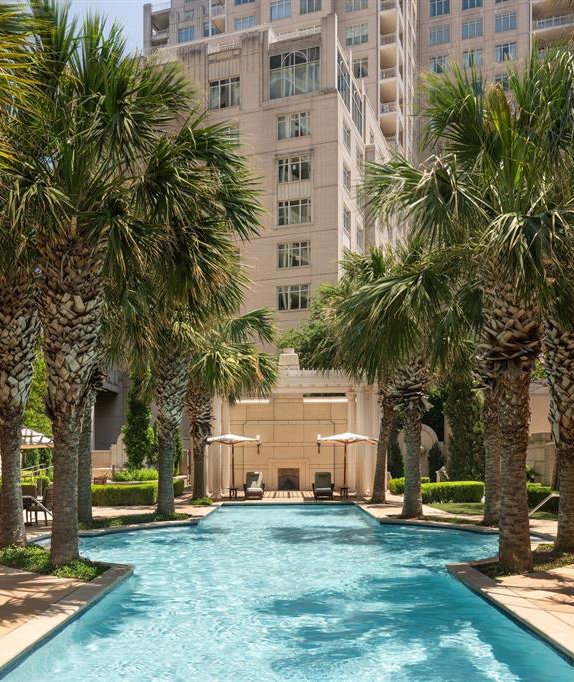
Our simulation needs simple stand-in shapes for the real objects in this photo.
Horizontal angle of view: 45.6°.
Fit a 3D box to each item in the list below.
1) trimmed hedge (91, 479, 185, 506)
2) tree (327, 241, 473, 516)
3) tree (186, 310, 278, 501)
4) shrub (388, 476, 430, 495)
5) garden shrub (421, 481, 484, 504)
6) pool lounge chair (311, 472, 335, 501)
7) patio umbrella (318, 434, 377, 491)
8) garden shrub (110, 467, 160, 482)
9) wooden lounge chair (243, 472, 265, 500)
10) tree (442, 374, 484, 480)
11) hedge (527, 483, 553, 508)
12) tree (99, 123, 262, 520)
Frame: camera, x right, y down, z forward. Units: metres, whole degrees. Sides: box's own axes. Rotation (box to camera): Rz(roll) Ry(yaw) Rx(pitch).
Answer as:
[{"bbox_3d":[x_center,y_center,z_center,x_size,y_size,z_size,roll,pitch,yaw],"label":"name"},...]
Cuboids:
[{"bbox_3d":[-5.404,5.532,25.000,2.600,0.720,4.200,0,-6,0],"label":"trimmed hedge"},{"bbox_3d":[3.160,1.053,18.200,4.000,7.300,4.000,0,-5,0],"label":"tree"},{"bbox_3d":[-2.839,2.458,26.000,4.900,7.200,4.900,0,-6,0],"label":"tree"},{"bbox_3d":[4.916,5.843,27.500,1.650,0.620,1.200,0,-7,0],"label":"shrub"},{"bbox_3d":[5.439,5.056,22.700,2.250,0.600,1.200,0,-7,0],"label":"garden shrub"},{"bbox_3d":[1.364,5.437,25.500,0.800,1.020,1.450,0,-6,0],"label":"pool lounge chair"},{"bbox_3d":[2.287,4.688,25.800,2.250,2.480,2.250,0,-6,0],"label":"patio umbrella"},{"bbox_3d":[-5.690,5.047,25.800,2.000,0.650,1.300,0,-6,0],"label":"garden shrub"},{"bbox_3d":[-1.195,5.352,25.100,0.760,0.970,1.400,0,-5,-3],"label":"wooden lounge chair"},{"bbox_3d":[6.760,3.484,25.700,1.650,4.600,1.600,0,-7,0],"label":"tree"},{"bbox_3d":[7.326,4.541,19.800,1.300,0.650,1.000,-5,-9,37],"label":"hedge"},{"bbox_3d":[-2.936,-0.577,18.300,4.400,10.400,4.300,0,-5,0],"label":"tree"}]

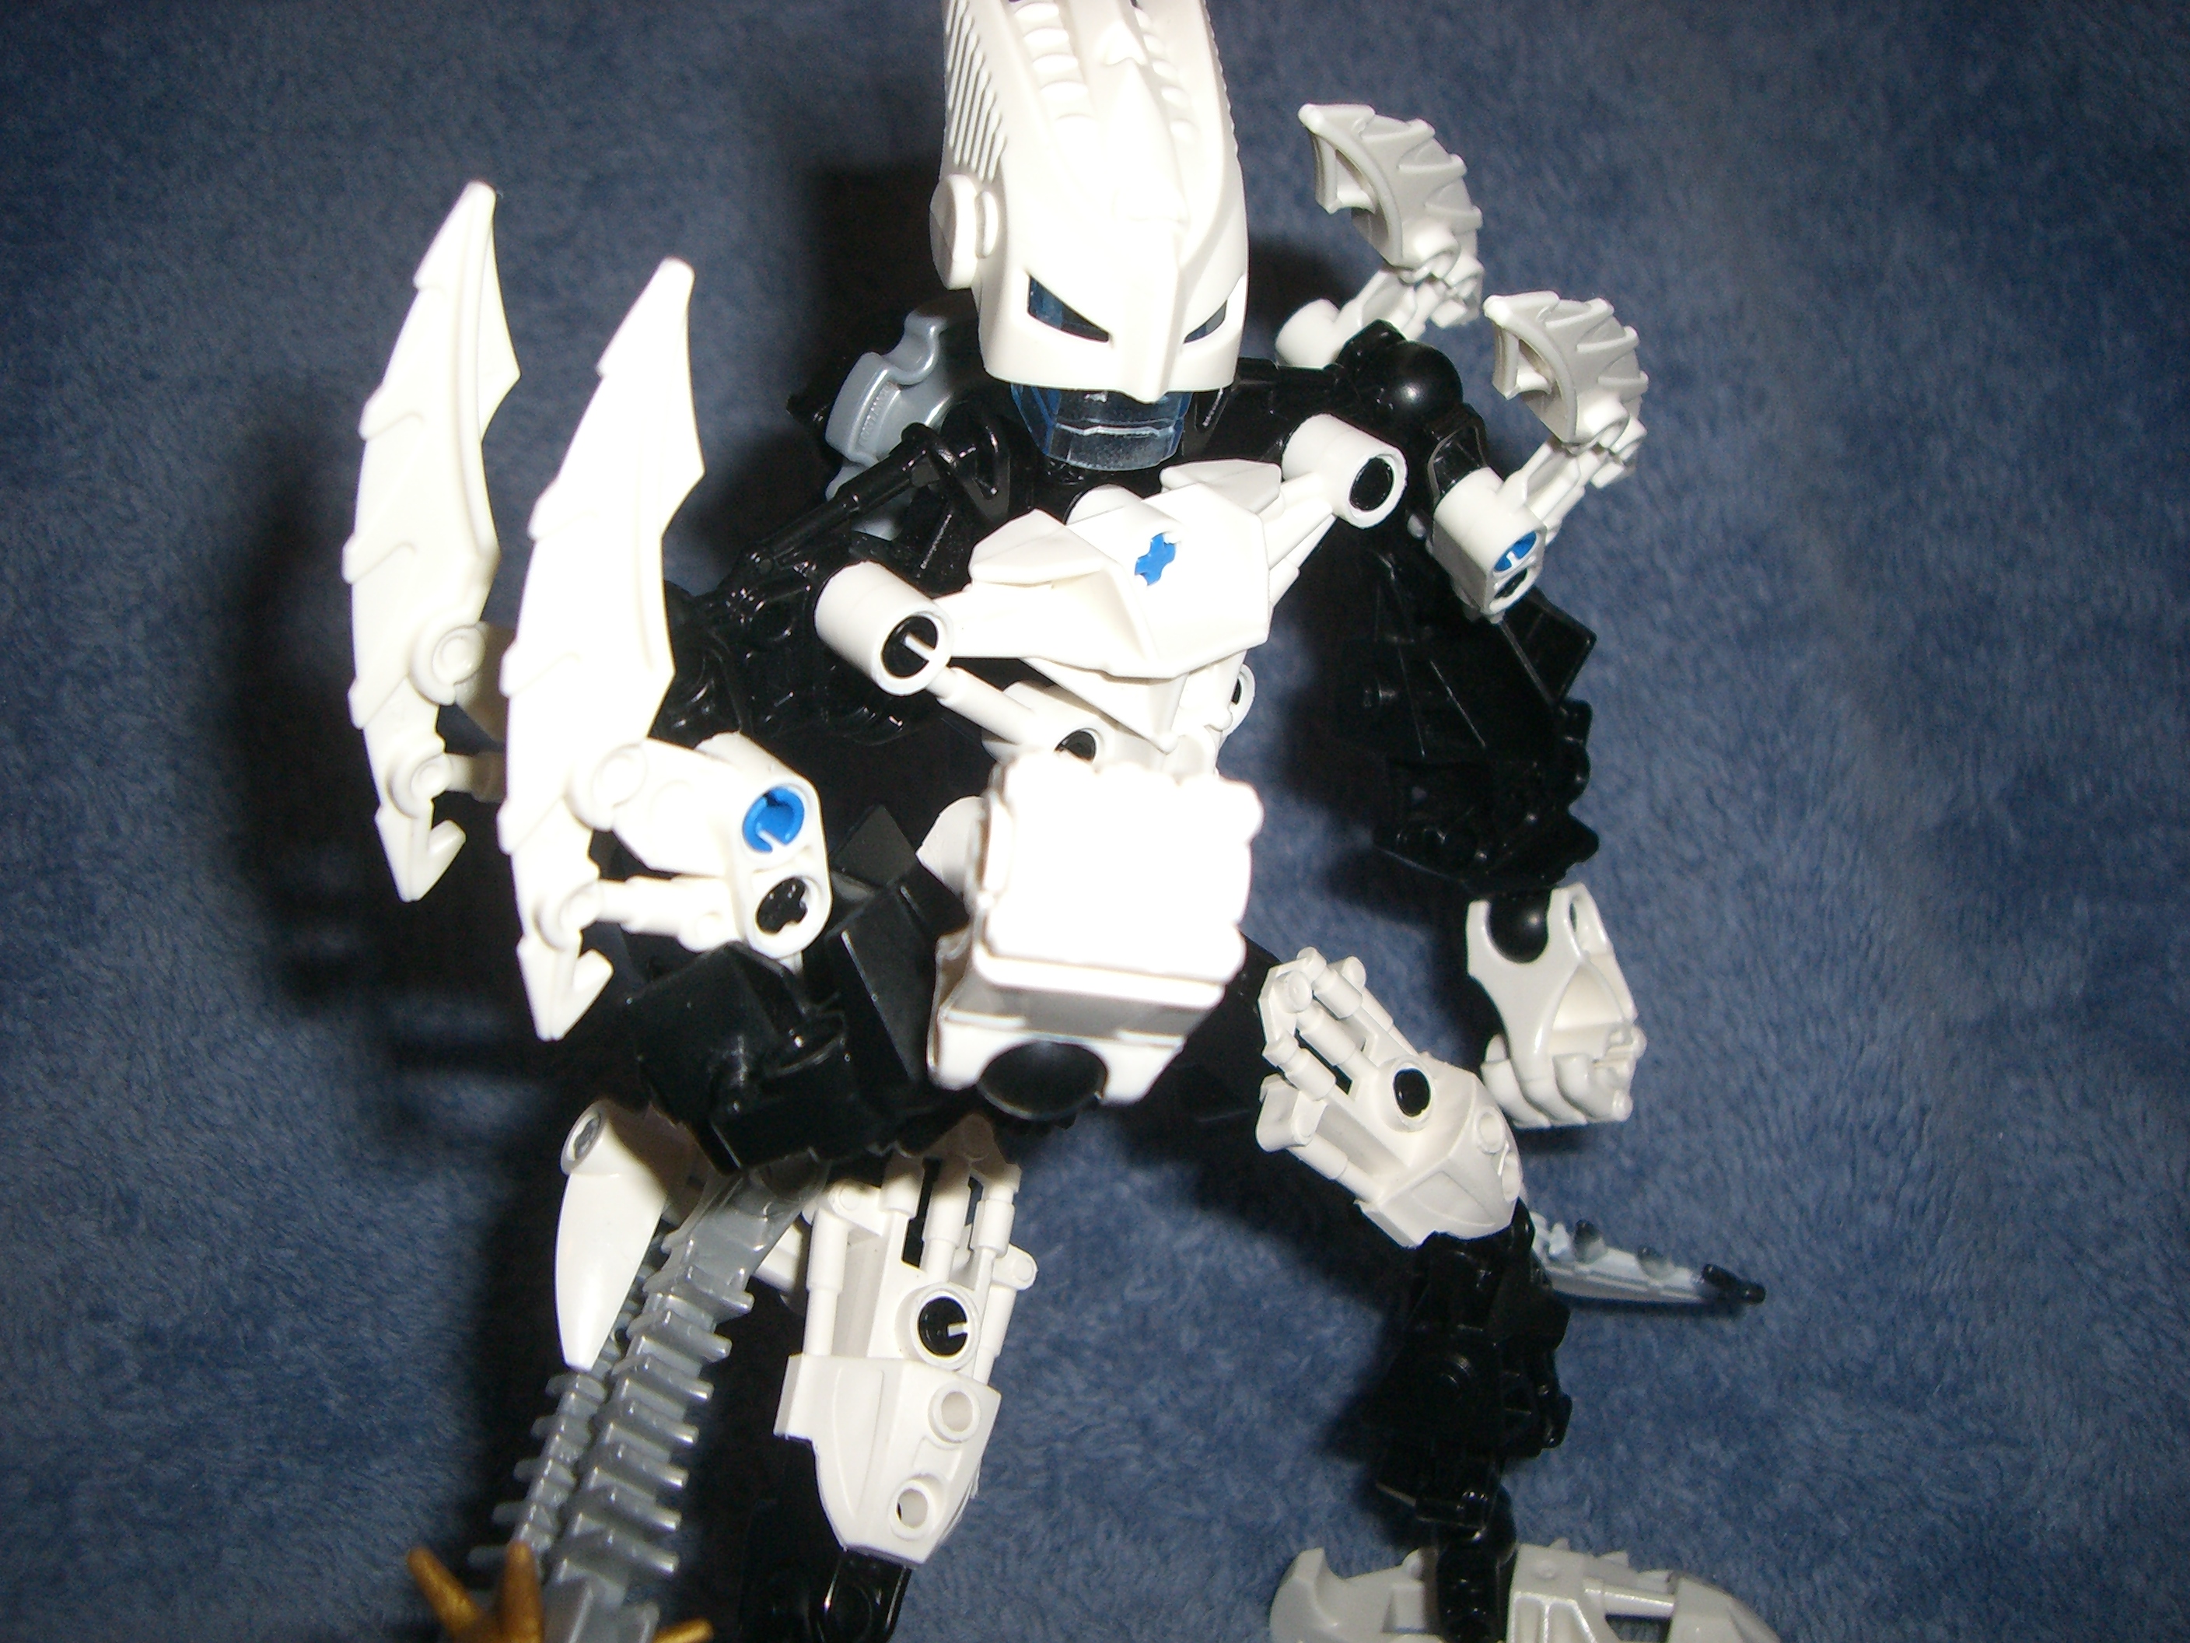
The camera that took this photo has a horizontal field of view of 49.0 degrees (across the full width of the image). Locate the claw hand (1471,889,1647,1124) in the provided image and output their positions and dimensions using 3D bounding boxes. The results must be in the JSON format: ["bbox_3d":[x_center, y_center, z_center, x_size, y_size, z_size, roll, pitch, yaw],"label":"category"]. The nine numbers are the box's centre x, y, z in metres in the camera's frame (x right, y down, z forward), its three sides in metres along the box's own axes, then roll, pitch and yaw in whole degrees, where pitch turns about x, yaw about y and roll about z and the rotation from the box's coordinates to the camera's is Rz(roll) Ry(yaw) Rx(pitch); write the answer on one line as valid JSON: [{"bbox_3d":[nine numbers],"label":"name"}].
[{"bbox_3d":[0.069,0.027,0.356,0.018,0.033,0.019,-3,8,37],"label":"claw hand"}]

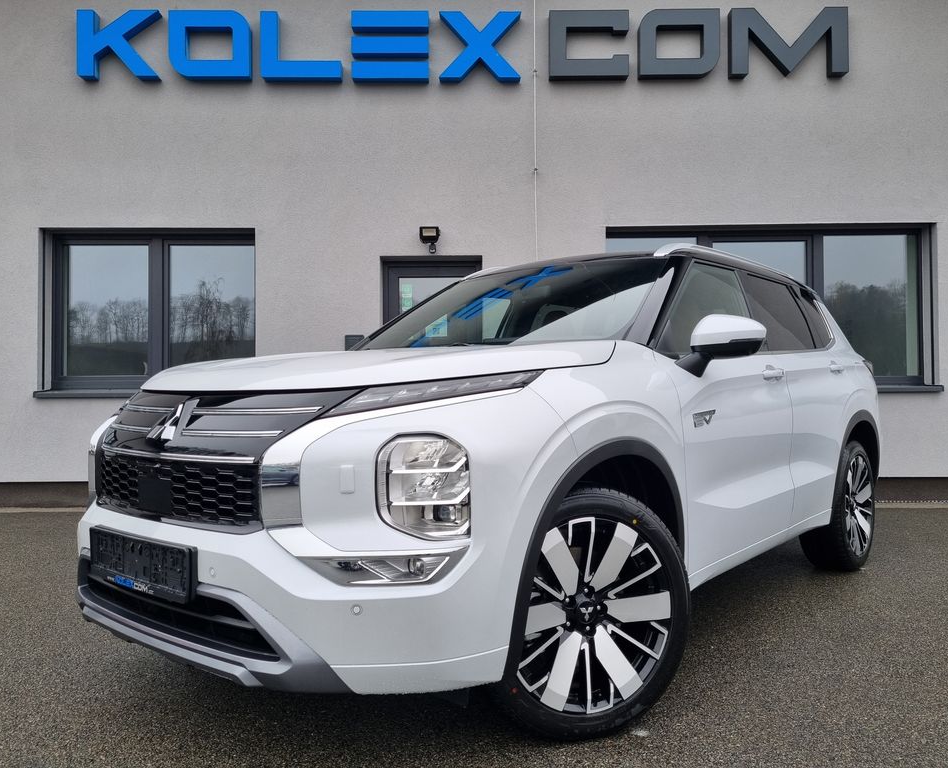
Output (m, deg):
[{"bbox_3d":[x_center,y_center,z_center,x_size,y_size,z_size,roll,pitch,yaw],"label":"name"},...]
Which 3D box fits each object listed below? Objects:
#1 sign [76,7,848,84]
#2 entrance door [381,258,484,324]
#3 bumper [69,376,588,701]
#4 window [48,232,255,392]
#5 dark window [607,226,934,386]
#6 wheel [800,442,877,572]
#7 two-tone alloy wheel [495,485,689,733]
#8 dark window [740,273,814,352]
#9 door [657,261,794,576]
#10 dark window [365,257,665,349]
[{"bbox_3d":[-0.101,-3.116,7.048,7.066,0.640,0.110,0,-1,0],"label":"sign"},{"bbox_3d":[-0.388,-0.068,7.132,0.911,2.200,0.120,0,-1,0],"label":"entrance door"},{"bbox_3d":[-0.667,0.381,2.322,1.840,0.740,0.740,-1,-2,40],"label":"bumper"},{"bbox_3d":[-2.992,-0.676,7.125,1.936,1.495,0.150,0,-1,0],"label":"window"},{"bbox_3d":[2.751,-0.704,7.125,3.048,1.514,0.150,0,-1,0],"label":"dark window"},{"bbox_3d":[2.032,0.672,4.291,0.250,0.725,0.725,-1,-2,40],"label":"wheel"},{"bbox_3d":[0.290,0.646,2.231,0.725,0.725,0.250,0,-1,-23],"label":"two-tone alloy wheel"},{"bbox_3d":[1.454,-0.338,3.684,0.070,0.370,0.800,-22,-15,38],"label":"dark window"},{"bbox_3d":[0.960,0.068,2.996,0.240,1.220,1.120,-1,-2,40],"label":"door"},{"bbox_3d":[0.150,-0.337,3.309,1.420,0.140,0.880,-2,31,40],"label":"dark window"}]

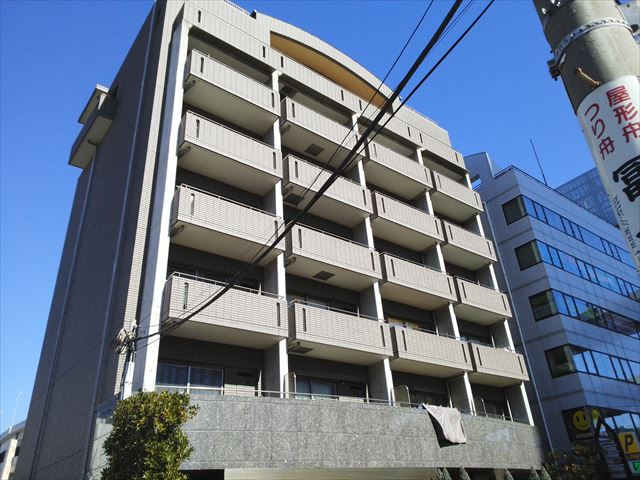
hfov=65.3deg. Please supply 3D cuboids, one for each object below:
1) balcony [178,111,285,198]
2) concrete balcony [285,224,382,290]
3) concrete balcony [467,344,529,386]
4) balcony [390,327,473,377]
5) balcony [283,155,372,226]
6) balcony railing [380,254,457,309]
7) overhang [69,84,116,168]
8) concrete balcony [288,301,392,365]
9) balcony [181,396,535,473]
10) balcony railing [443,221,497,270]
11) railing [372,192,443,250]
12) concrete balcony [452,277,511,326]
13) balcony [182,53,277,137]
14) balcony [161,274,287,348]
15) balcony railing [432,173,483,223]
[{"bbox_3d":[-3.279,-2.948,17.769,3.758,1.210,1.370,18,-36,-34],"label":"balcony"},{"bbox_3d":[0.315,0.758,18.791,4.200,1.210,1.370,18,-36,-34],"label":"concrete balcony"},{"bbox_3d":[7.447,5.535,22.013,3.717,1.290,1.280,18,-36,-33],"label":"concrete balcony"},{"bbox_3d":[4.087,4.455,19.695,4.188,1.290,1.280,18,-36,-33],"label":"balcony"},{"bbox_3d":[0.136,-1.886,20.214,4.150,1.290,1.280,18,-36,-33],"label":"balcony"},{"bbox_3d":[3.878,1.906,21.329,4.278,1.210,1.370,18,-36,-34],"label":"balcony railing"},{"bbox_3d":[-12.145,-5.962,26.635,0.870,2.100,4.600,18,-36,-33],"label":"overhang"},{"bbox_3d":[0.521,3.308,17.235,4.150,1.290,1.280,18,-36,-33],"label":"concrete balcony"},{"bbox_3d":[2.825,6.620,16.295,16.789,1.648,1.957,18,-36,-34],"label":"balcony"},{"bbox_3d":[7.061,0.341,24.992,3.717,1.290,1.280,18,-36,-33],"label":"balcony railing"},{"bbox_3d":[3.702,-0.739,22.674,4.188,1.290,1.280,18,-36,-33],"label":"railing"},{"bbox_3d":[7.254,2.938,23.503,3.717,1.290,1.280,18,-36,-33],"label":"concrete balcony"},{"bbox_3d":[-3.465,-5.554,19.209,3.758,1.210,1.370,18,-36,-34],"label":"balcony"},{"bbox_3d":[-2.906,2.274,14.884,3.758,1.210,1.370,18,-36,-34],"label":"balcony"},{"bbox_3d":[6.899,-2.213,26.593,3.832,1.210,1.370,18,-36,-34],"label":"balcony railing"}]

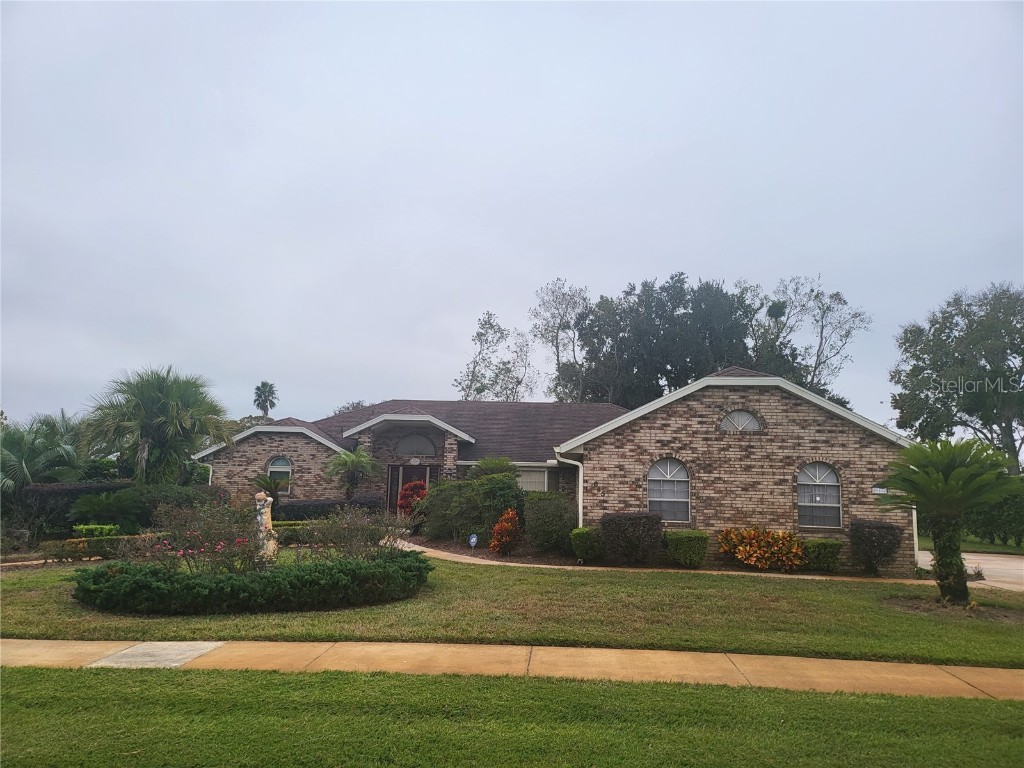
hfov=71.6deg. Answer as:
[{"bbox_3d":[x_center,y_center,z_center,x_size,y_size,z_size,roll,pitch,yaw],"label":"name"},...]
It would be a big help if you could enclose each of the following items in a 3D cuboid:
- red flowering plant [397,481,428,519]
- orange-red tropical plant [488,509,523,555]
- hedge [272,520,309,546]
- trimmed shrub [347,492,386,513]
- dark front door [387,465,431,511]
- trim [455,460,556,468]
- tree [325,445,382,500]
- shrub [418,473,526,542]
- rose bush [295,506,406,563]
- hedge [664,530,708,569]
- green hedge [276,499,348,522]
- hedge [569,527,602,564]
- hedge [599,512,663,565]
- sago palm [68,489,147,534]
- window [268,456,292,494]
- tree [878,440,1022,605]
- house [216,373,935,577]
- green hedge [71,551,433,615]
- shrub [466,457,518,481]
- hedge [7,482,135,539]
[{"bbox_3d":[-3.166,3.885,22.766,1.000,1.420,1.000,1,-9,7],"label":"red flowering plant"},{"bbox_3d":[-0.146,3.679,17.769,0.800,1.100,0.750,1,-9,7],"label":"orange-red tropical plant"},{"bbox_3d":[-5.804,3.945,18.672,1.000,0.500,0.850,1,-9,7],"label":"hedge"},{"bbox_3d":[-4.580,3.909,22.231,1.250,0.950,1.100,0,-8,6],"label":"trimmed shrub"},{"bbox_3d":[-3.524,3.848,24.350,1.600,2.060,0.120,0,-8,6],"label":"dark front door"},{"bbox_3d":[-0.215,2.642,23.285,3.350,0.200,0.160,0,-8,6],"label":"trim"},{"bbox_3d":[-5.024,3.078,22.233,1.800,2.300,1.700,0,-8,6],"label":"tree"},{"bbox_3d":[-1.111,3.435,19.458,2.900,1.950,2.300,0,-8,6],"label":"shrub"},{"bbox_3d":[-2.922,2.746,12.724,1.850,1.050,1.500,0,-8,6],"label":"rose bush"},{"bbox_3d":[3.636,3.493,14.925,0.880,0.760,0.750,1,-9,7],"label":"hedge"},{"bbox_3d":[-6.965,4.544,24.822,2.500,0.980,0.900,1,-9,7],"label":"green hedge"},{"bbox_3d":[1.569,3.442,15.147,0.720,0.760,0.750,1,-9,7],"label":"hedge"},{"bbox_3d":[2.494,3.297,15.035,1.300,1.050,0.900,1,-9,7],"label":"hedge"},{"bbox_3d":[-10.724,3.416,18.800,2.150,1.330,2.100,1,-9,7],"label":"sago palm"},{"bbox_3d":[-8.607,3.388,26.336,0.920,1.370,0.140,1,-9,7],"label":"window"},{"bbox_3d":[6.844,2.112,11.018,2.050,2.500,2.050,0,-8,6],"label":"tree"},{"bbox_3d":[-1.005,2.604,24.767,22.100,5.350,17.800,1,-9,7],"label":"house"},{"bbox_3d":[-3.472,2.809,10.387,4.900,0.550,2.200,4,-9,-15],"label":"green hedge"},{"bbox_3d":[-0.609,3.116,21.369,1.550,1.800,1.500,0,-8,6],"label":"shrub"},{"bbox_3d":[-12.134,3.406,19.291,3.100,1.500,1.400,0,-8,6],"label":"hedge"}]

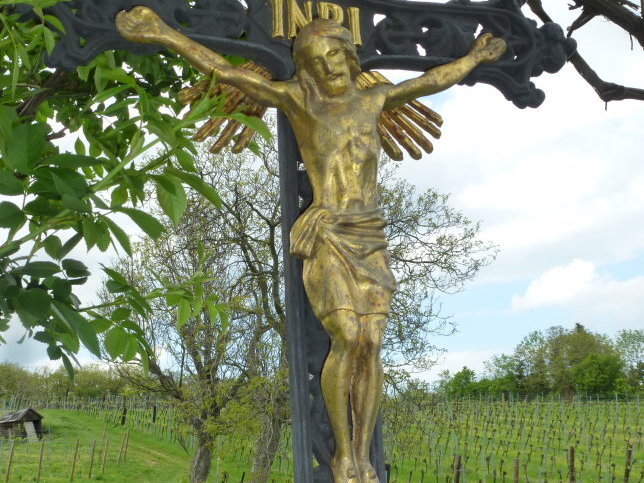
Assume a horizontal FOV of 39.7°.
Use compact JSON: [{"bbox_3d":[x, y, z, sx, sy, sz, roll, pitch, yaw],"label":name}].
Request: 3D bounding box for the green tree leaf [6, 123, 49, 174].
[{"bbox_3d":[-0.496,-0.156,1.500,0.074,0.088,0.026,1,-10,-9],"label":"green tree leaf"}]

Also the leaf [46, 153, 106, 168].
[{"bbox_3d":[-0.414,-0.136,1.500,0.100,0.028,0.050,1,-10,-9],"label":"leaf"}]

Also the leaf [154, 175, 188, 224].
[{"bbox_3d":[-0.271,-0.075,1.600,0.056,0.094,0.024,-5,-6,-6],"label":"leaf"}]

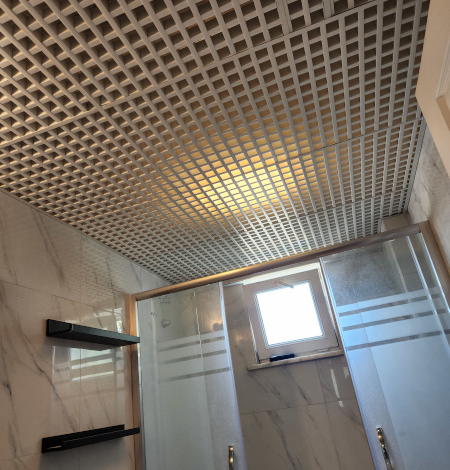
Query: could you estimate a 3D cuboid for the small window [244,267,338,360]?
[{"bbox_3d":[0.445,0.548,2.754,0.545,0.530,0.085,-15,-11,14],"label":"small window"}]

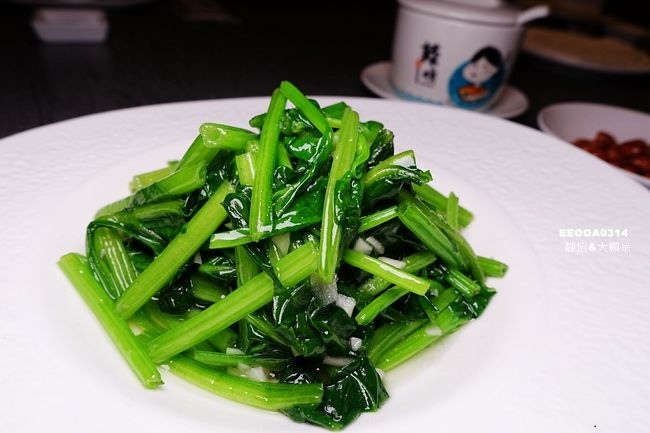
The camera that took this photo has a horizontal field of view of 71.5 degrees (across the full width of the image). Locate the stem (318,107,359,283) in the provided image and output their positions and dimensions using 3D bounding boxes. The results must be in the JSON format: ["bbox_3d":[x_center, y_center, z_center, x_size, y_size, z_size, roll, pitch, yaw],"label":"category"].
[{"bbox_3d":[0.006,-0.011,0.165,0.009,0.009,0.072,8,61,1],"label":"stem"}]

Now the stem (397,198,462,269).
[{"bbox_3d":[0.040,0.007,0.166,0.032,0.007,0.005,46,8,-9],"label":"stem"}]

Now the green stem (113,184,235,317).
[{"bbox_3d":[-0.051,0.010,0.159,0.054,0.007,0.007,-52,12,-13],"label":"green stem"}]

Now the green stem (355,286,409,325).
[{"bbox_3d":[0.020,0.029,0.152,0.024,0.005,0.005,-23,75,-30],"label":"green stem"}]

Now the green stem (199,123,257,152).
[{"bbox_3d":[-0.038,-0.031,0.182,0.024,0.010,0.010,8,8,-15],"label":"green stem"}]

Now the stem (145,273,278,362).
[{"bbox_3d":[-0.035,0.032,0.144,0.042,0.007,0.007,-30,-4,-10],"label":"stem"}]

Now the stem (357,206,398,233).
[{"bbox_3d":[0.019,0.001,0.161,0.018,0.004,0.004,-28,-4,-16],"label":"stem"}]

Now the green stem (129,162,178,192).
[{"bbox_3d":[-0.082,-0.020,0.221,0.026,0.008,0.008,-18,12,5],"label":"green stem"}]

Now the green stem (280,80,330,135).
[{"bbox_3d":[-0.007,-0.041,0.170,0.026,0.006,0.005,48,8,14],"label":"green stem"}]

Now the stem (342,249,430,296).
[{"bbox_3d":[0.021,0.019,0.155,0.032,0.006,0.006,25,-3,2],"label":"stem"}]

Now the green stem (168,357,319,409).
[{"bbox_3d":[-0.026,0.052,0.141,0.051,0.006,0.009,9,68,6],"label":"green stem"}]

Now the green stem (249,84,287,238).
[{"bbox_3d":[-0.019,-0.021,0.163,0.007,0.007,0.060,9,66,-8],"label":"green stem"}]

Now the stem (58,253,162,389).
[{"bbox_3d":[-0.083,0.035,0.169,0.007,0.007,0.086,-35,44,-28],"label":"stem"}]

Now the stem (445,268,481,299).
[{"bbox_3d":[0.051,0.025,0.168,0.017,0.006,0.005,34,3,-16],"label":"stem"}]

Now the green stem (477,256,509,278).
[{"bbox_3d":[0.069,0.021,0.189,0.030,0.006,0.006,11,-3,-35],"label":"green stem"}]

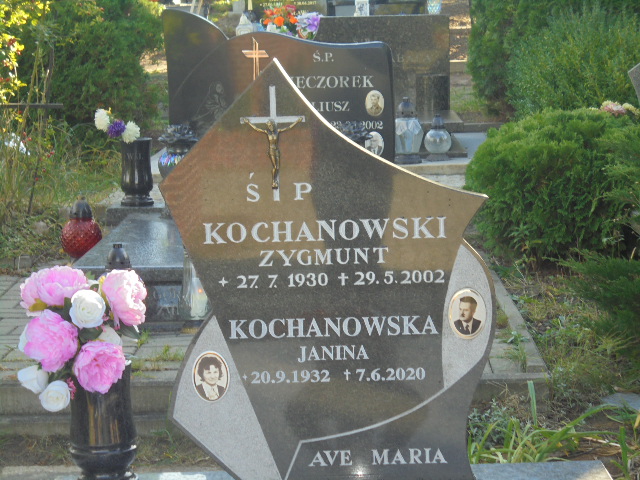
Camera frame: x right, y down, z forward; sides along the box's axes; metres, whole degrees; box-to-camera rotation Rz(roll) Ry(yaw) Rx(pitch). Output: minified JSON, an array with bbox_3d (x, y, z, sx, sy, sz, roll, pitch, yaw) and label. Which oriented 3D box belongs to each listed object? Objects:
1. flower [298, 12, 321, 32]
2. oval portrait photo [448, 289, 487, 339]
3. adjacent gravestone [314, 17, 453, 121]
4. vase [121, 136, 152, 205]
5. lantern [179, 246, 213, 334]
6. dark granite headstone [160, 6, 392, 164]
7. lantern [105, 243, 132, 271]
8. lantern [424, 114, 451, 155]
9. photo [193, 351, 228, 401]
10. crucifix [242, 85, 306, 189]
[{"bbox_3d":[-0.059,-1.214,9.700,0.125,0.115,0.110,-2,8,1],"label":"flower"},{"bbox_3d":[0.350,0.174,4.120,0.090,0.120,0.010,-2,8,1],"label":"oval portrait photo"},{"bbox_3d":[0.264,-1.046,10.300,1.030,0.580,0.100,-2,8,1],"label":"adjacent gravestone"},{"bbox_3d":[-0.824,-0.303,7.800,0.150,0.305,0.150,-2,8,1],"label":"vase"},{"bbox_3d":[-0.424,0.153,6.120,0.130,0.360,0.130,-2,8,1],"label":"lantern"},{"bbox_3d":[-0.192,-0.710,8.250,1.085,0.780,0.100,-2,8,1],"label":"dark granite headstone"},{"bbox_3d":[-0.702,0.160,6.100,0.150,0.300,0.150,-2,8,1],"label":"lantern"},{"bbox_3d":[0.583,-0.504,8.550,0.135,0.225,0.135,-2,8,1],"label":"lantern"},{"bbox_3d":[-0.260,0.327,4.130,0.090,0.120,0.010,-2,8,1],"label":"photo"},{"bbox_3d":[-0.110,-0.231,4.070,0.152,0.265,0.035,-2,8,1],"label":"crucifix"}]

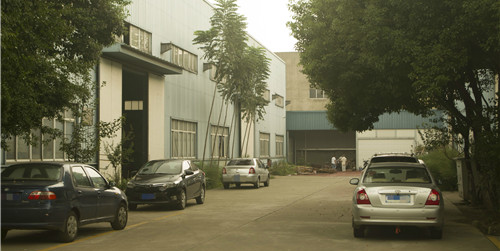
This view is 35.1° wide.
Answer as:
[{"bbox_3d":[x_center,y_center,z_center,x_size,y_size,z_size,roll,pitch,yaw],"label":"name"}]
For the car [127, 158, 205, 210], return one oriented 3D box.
[{"bbox_3d":[-2.555,1.831,24.967,1.720,1.475,4.420,0,-2,10],"label":"car"}]

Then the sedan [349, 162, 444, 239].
[{"bbox_3d":[3.159,1.528,16.786,1.760,1.460,4.500,0,-2,11],"label":"sedan"}]

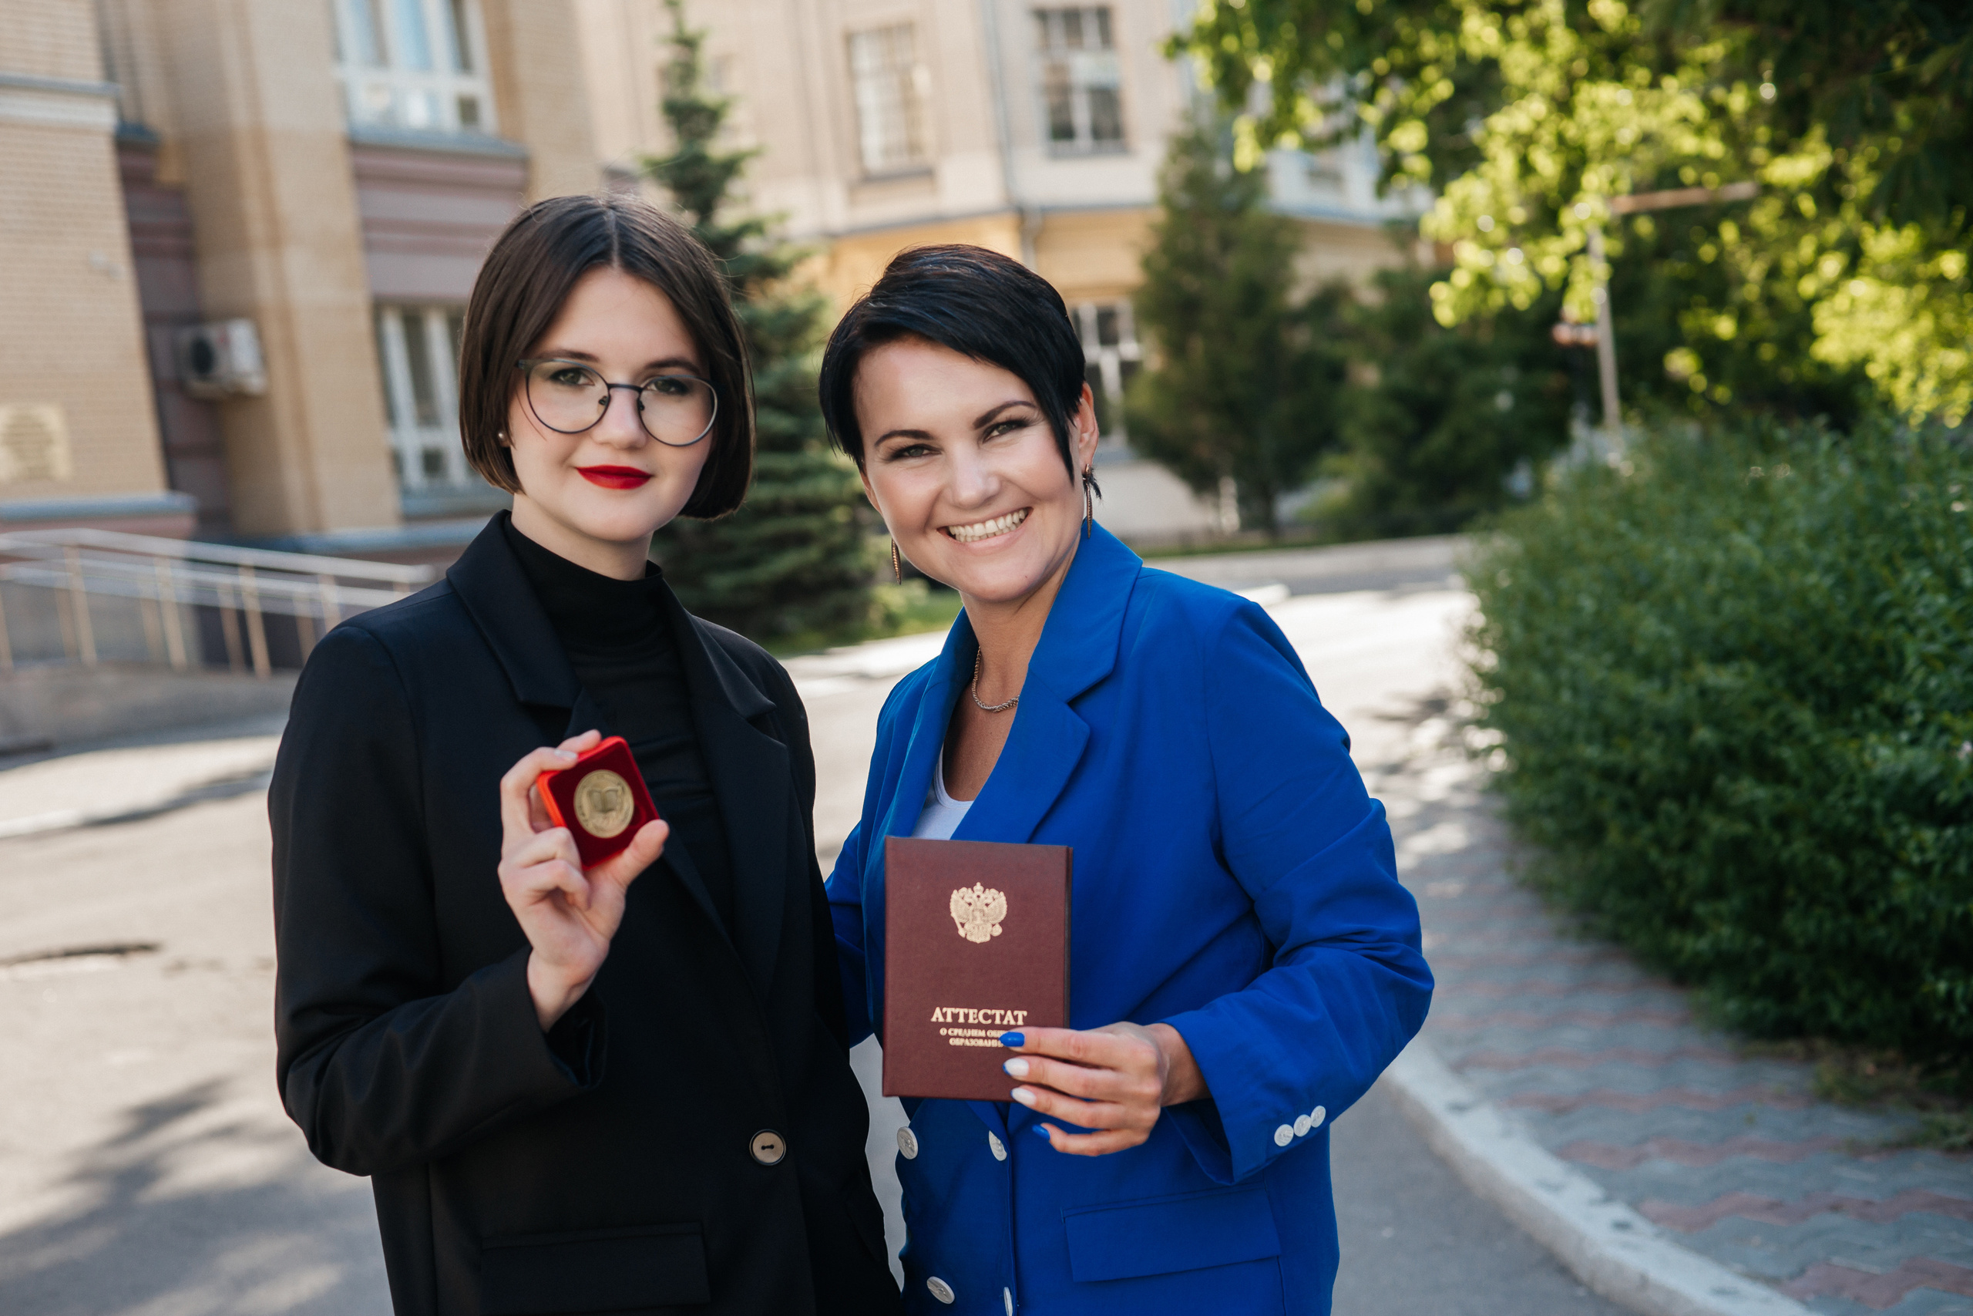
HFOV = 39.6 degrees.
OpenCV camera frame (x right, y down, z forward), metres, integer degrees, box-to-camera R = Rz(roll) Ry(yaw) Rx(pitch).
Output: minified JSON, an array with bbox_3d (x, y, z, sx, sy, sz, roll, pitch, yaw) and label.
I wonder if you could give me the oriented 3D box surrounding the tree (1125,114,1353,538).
[{"bbox_3d":[2.624,-3.626,30.000,2.420,4.650,2.400,-8,1,0],"label":"tree"}]

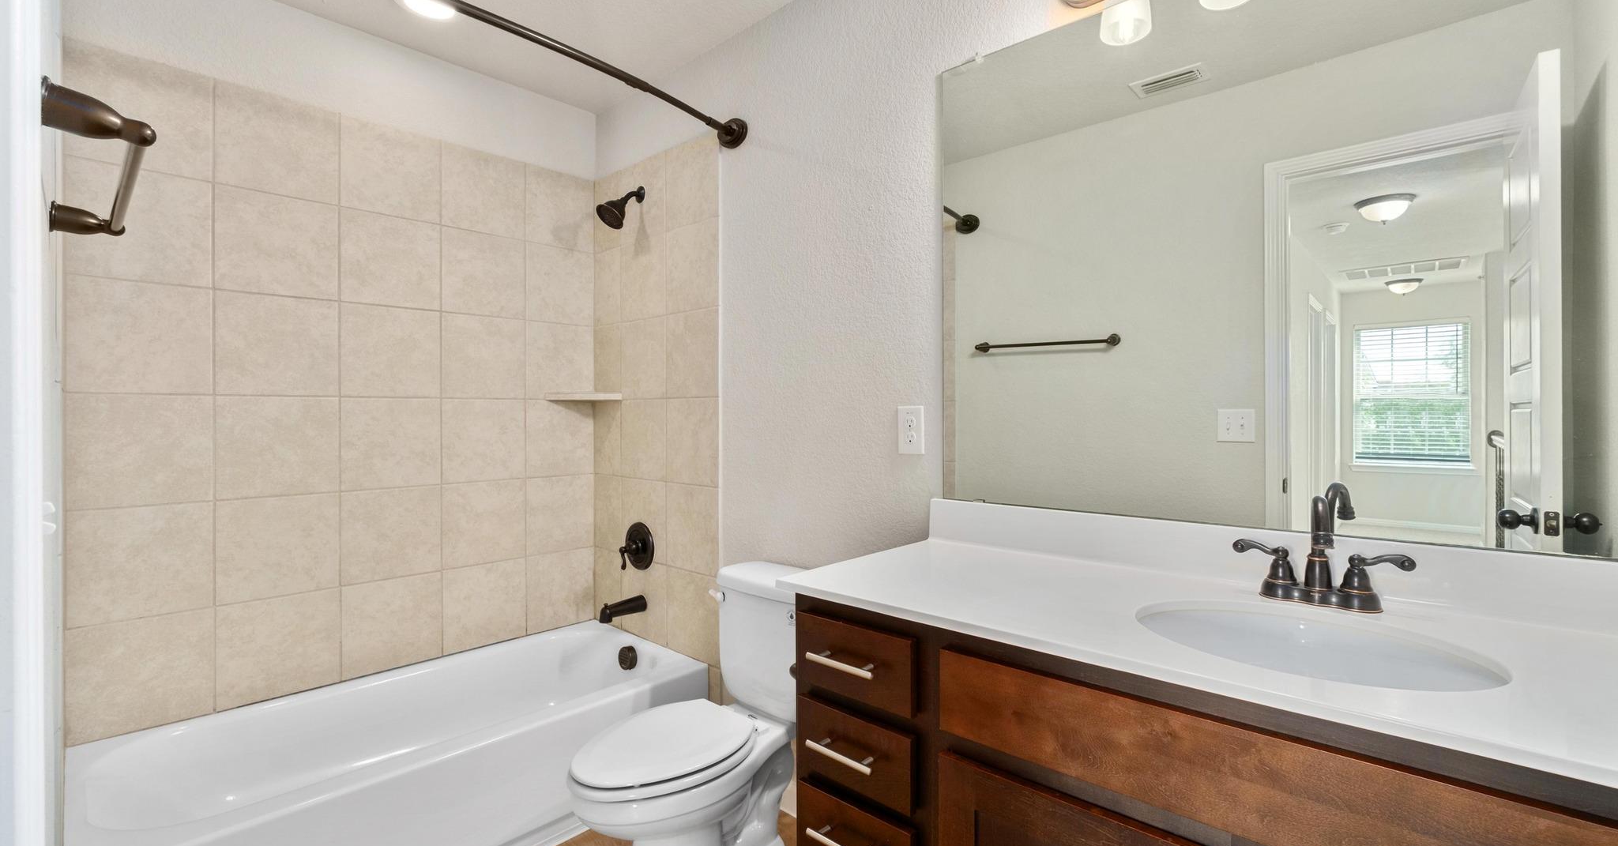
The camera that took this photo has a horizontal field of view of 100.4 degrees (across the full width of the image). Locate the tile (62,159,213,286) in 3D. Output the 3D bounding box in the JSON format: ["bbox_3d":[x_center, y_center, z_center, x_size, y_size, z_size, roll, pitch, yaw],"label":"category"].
[{"bbox_3d":[-1.806,-0.536,1.826,0.009,0.299,0.287,0,1,43],"label":"tile"}]

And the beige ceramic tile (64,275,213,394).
[{"bbox_3d":[-1.818,-0.234,1.843,0.010,0.302,0.287,0,0,43],"label":"beige ceramic tile"}]

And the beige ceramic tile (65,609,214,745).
[{"bbox_3d":[-1.817,0.680,1.845,0.010,0.302,0.287,0,0,43],"label":"beige ceramic tile"}]

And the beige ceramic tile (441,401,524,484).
[{"bbox_3d":[-1.201,0.068,2.504,0.010,0.302,0.299,0,0,43],"label":"beige ceramic tile"}]

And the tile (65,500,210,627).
[{"bbox_3d":[-1.806,0.376,1.834,0.009,0.302,0.287,0,1,43],"label":"tile"}]

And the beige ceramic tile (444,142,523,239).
[{"bbox_3d":[-1.212,-0.857,2.521,0.010,0.297,0.303,0,1,43],"label":"beige ceramic tile"}]

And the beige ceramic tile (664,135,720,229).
[{"bbox_3d":[-0.408,-0.845,2.372,0.296,0.293,0.012,0,1,43],"label":"beige ceramic tile"}]

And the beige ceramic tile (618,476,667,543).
[{"bbox_3d":[-0.628,0.371,2.584,0.297,0.301,0.012,0,1,43],"label":"beige ceramic tile"}]

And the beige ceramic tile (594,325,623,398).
[{"bbox_3d":[-0.814,-0.241,2.744,0.203,0.302,0.009,0,1,43],"label":"beige ceramic tile"}]

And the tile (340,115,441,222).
[{"bbox_3d":[-1.406,-0.844,2.274,0.012,0.293,0.299,0,1,43],"label":"tile"}]

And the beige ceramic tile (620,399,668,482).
[{"bbox_3d":[-0.628,0.066,2.582,0.297,0.301,0.012,0,1,43],"label":"beige ceramic tile"}]

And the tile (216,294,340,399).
[{"bbox_3d":[-1.615,-0.235,2.061,0.010,0.302,0.302,0,0,43],"label":"tile"}]

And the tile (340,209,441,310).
[{"bbox_3d":[-1.420,-0.549,2.299,0.010,0.306,0.303,0,1,43],"label":"tile"}]

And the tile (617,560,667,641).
[{"bbox_3d":[-0.628,0.676,2.587,0.297,0.301,0.012,0,1,43],"label":"tile"}]

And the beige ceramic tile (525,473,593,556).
[{"bbox_3d":[-0.998,0.372,2.722,0.010,0.302,0.289,0,0,43],"label":"beige ceramic tile"}]

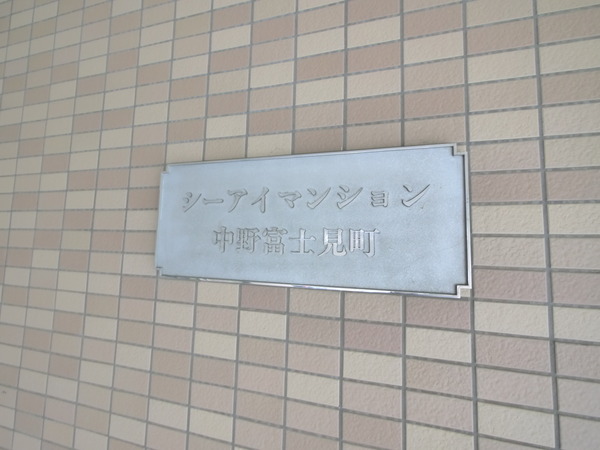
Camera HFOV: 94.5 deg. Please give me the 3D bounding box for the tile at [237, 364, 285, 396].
[{"bbox_3d":[-0.072,0.289,0.521,0.095,0.045,0.009,0,-5,17],"label":"tile"}]

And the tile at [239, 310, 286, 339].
[{"bbox_3d":[-0.070,0.188,0.529,0.095,0.045,0.010,0,-5,16],"label":"tile"}]

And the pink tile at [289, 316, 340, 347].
[{"bbox_3d":[0.027,0.190,0.501,0.095,0.045,0.009,0,-5,17],"label":"pink tile"}]

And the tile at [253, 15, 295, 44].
[{"bbox_3d":[-0.053,-0.406,0.581,0.095,0.045,0.009,0,-5,16],"label":"tile"}]

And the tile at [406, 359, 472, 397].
[{"bbox_3d":[0.217,0.239,0.439,0.095,0.045,0.009,0,-5,17],"label":"tile"}]

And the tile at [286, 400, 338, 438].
[{"bbox_3d":[0.023,0.336,0.486,0.095,0.045,0.010,0,-5,17],"label":"tile"}]

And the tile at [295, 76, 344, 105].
[{"bbox_3d":[0.040,-0.257,0.540,0.095,0.045,0.009,0,-5,16],"label":"tile"}]

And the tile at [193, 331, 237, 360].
[{"bbox_3d":[-0.168,0.238,0.553,0.095,0.045,0.010,0,-5,16],"label":"tile"}]

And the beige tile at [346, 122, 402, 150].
[{"bbox_3d":[0.133,-0.158,0.503,0.095,0.045,0.009,0,-5,16],"label":"beige tile"}]

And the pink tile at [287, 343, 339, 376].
[{"bbox_3d":[0.024,0.238,0.496,0.095,0.045,0.009,0,-5,17],"label":"pink tile"}]

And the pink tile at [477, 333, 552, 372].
[{"bbox_3d":[0.315,0.189,0.414,0.095,0.045,0.009,0,-5,17],"label":"pink tile"}]

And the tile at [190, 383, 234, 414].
[{"bbox_3d":[-0.170,0.339,0.545,0.095,0.045,0.009,0,-5,17],"label":"tile"}]

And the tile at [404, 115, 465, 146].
[{"bbox_3d":[0.229,-0.158,0.473,0.095,0.045,0.009,0,-5,17],"label":"tile"}]

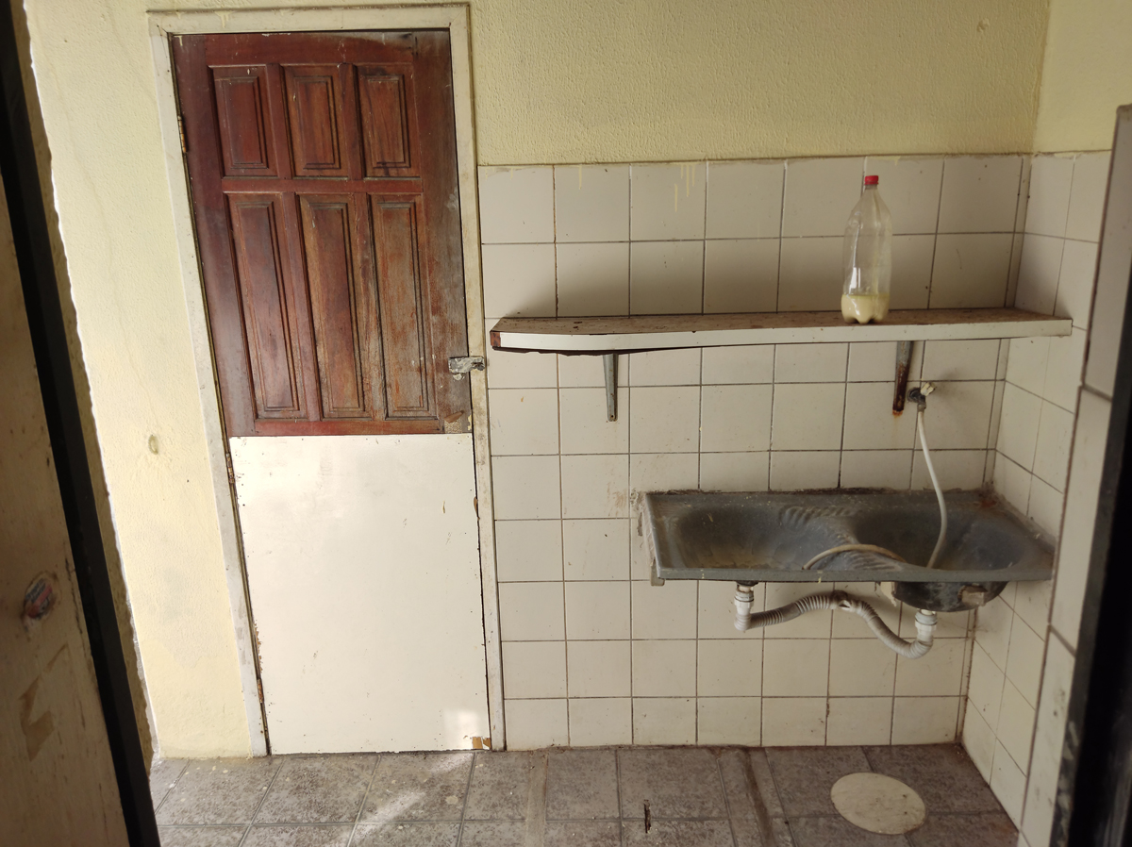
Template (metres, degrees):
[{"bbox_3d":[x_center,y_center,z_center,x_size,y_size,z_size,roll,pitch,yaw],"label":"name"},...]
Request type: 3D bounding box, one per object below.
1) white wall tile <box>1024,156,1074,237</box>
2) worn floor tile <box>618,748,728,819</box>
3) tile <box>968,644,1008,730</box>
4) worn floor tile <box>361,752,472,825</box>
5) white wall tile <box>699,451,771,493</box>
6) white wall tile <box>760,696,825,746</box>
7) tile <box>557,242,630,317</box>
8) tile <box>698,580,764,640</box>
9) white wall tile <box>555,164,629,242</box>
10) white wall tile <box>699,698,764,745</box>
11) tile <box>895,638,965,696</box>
[{"bbox_3d":[1.190,-0.567,2.008,0.010,0.195,0.196,-1,15,3],"label":"white wall tile"},{"bbox_3d":[0.309,1.062,2.417,0.302,0.010,0.300,-1,15,2],"label":"worn floor tile"},{"bbox_3d":[1.225,0.764,2.374,0.010,0.195,0.196,-1,15,3],"label":"tile"},{"bbox_3d":[-0.439,1.086,2.441,0.297,0.010,0.297,-1,15,2],"label":"worn floor tile"},{"bbox_3d":[0.487,0.179,2.350,0.198,0.197,0.010,-1,16,3],"label":"white wall tile"},{"bbox_3d":[0.710,0.929,2.556,0.200,0.175,0.010,-1,15,2],"label":"white wall tile"},{"bbox_3d":[0.072,-0.387,2.207,0.198,0.195,0.010,-1,15,2],"label":"tile"},{"bbox_3d":[0.494,0.555,2.440,0.198,0.197,0.009,-1,15,2],"label":"tile"},{"bbox_3d":[0.066,-0.580,2.168,0.197,0.195,0.010,-1,15,2],"label":"white wall tile"},{"bbox_3d":[0.507,0.927,2.547,0.197,0.173,0.010,-1,15,2],"label":"white wall tile"},{"bbox_3d":[1.107,0.742,2.490,0.200,0.197,0.010,-1,15,2],"label":"tile"}]

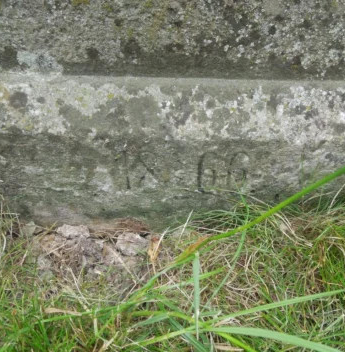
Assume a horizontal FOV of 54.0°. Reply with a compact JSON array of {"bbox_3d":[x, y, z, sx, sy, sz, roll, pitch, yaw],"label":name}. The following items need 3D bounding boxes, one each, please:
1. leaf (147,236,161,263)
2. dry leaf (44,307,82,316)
[{"bbox_3d":[-0.033,0.128,0.590,0.025,0.022,0.048,0,35,0],"label":"leaf"},{"bbox_3d":[-0.153,0.191,0.475,0.054,0.008,0.010,4,35,6],"label":"dry leaf"}]

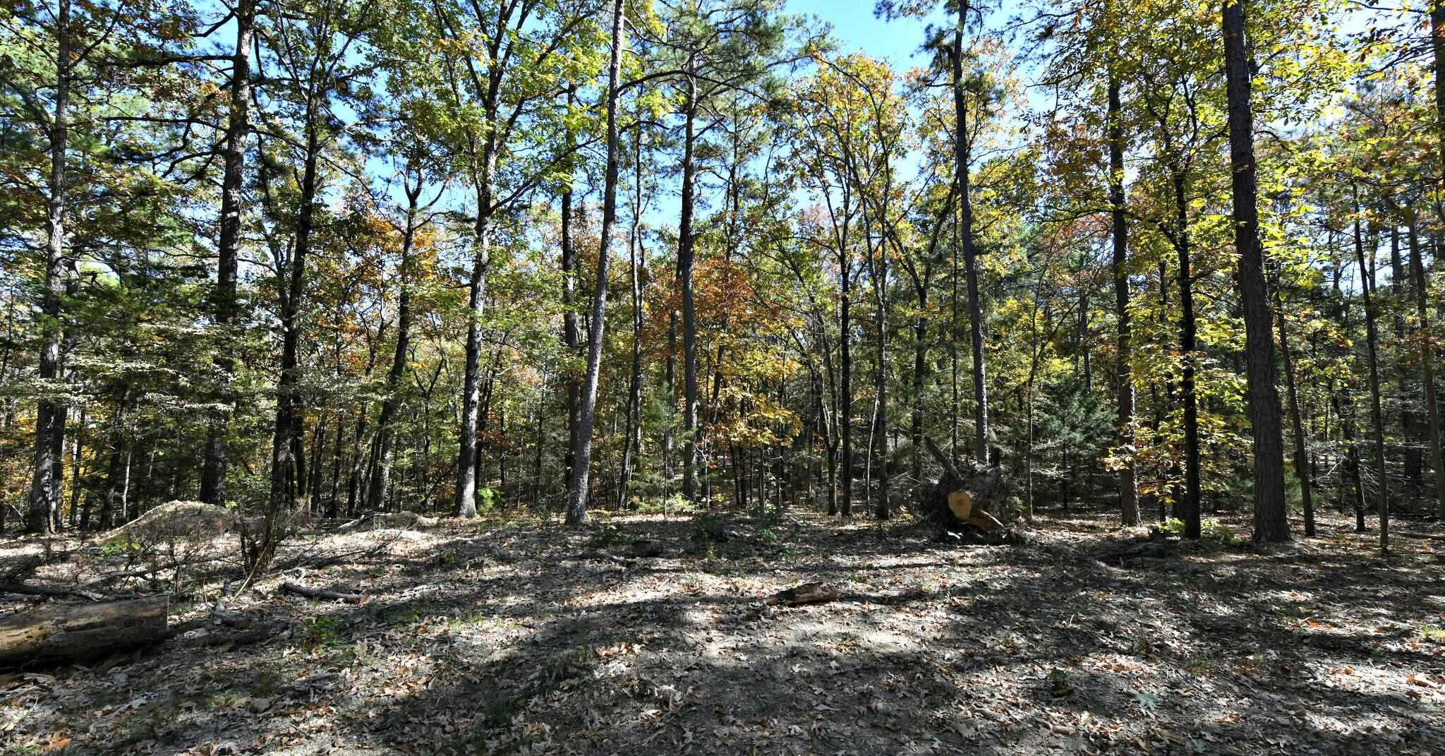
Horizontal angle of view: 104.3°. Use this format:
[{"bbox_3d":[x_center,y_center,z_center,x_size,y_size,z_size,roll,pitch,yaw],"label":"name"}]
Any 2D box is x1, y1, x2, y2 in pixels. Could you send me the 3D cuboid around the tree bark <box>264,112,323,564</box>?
[{"bbox_3d":[-6.175,-0.771,8.108,0.220,6.136,0.210,3,-4,0],"label":"tree bark"}]

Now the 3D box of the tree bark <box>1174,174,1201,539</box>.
[{"bbox_3d":[6.428,-0.358,7.787,0.220,5.100,0.220,-2,-5,40],"label":"tree bark"}]

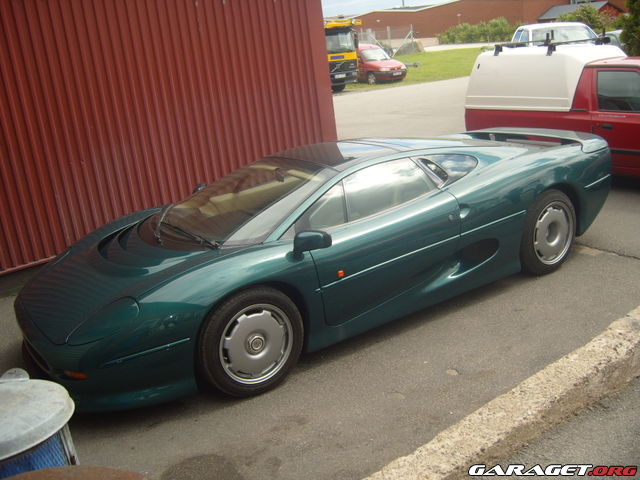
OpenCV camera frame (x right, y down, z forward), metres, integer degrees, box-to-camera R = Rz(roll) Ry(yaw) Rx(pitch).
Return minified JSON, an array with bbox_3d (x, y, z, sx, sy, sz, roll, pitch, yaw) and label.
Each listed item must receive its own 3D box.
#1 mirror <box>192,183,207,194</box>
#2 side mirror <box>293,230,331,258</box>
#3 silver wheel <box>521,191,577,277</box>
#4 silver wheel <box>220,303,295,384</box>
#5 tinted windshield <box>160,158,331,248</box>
[{"bbox_3d":[-0.979,-0.404,5.387,0.130,0.135,0.210,-16,18,-31],"label":"mirror"},{"bbox_3d":[-0.044,0.020,3.762,0.130,0.135,0.210,-16,18,-31],"label":"side mirror"},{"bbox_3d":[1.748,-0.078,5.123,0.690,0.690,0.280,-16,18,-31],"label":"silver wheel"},{"bbox_3d":[-0.398,0.573,3.729,0.465,0.465,0.180,-16,18,-31],"label":"silver wheel"},{"bbox_3d":[-0.566,-0.284,4.524,1.080,0.390,1.380,-16,18,-31],"label":"tinted windshield"}]

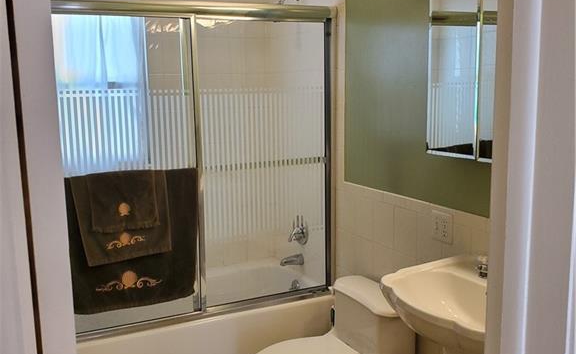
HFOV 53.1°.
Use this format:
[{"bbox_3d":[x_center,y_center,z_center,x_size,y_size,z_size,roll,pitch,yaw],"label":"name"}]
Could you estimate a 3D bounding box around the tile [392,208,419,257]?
[{"bbox_3d":[0.506,0.232,2.461,0.010,0.198,0.155,-6,10,-26],"label":"tile"}]

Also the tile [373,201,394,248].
[{"bbox_3d":[0.434,0.215,2.606,0.010,0.198,0.155,-6,10,-26],"label":"tile"}]

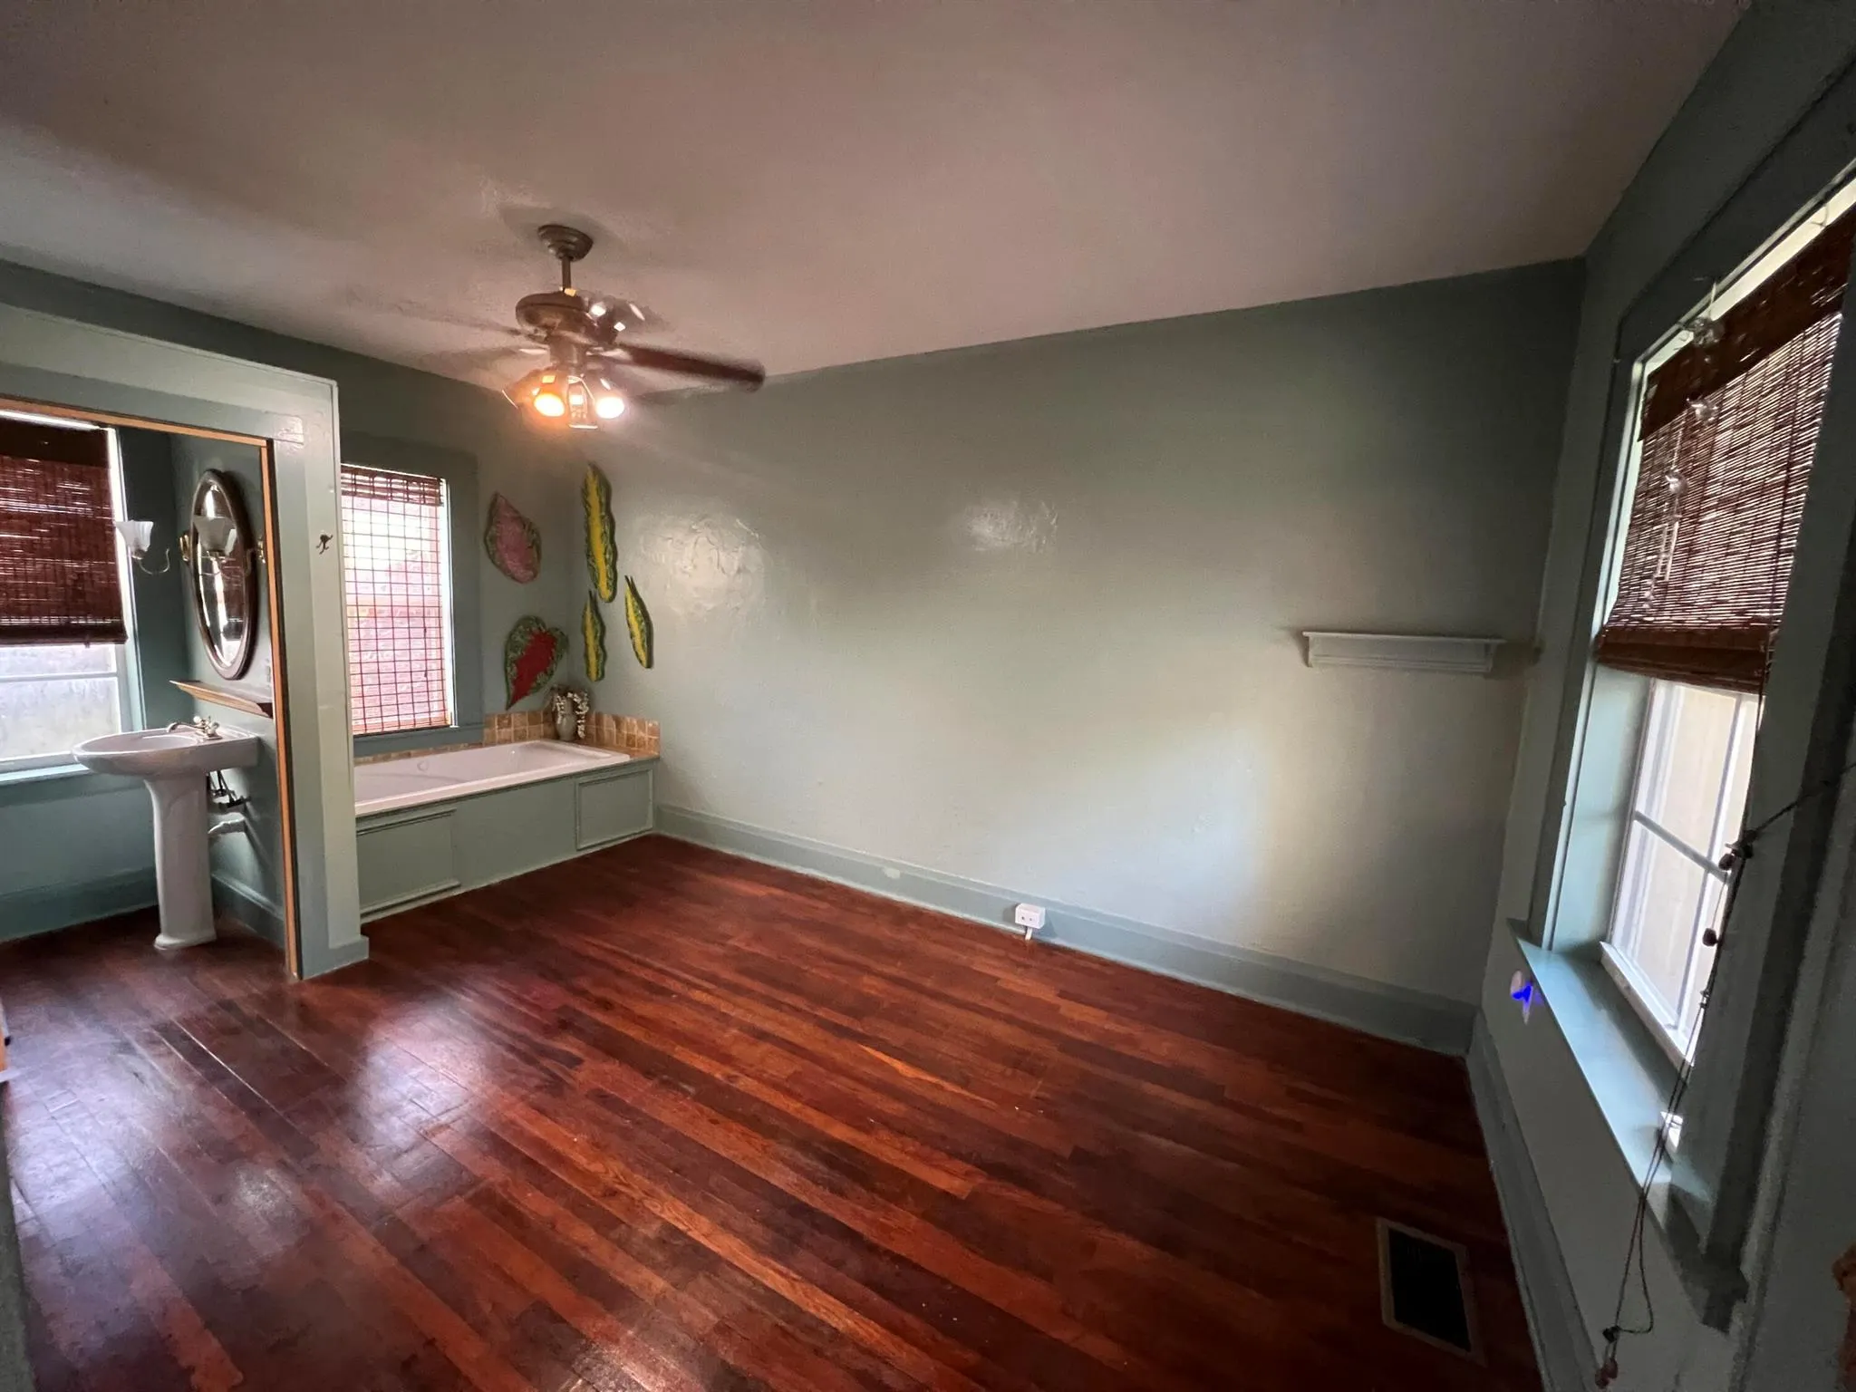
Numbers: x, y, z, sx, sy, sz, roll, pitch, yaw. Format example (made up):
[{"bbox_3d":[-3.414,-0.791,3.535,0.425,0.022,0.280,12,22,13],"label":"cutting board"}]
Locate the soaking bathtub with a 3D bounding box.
[{"bbox_3d":[-2.550,0.663,4.007,0.869,0.518,1.628,7,8,32],"label":"soaking bathtub"}]

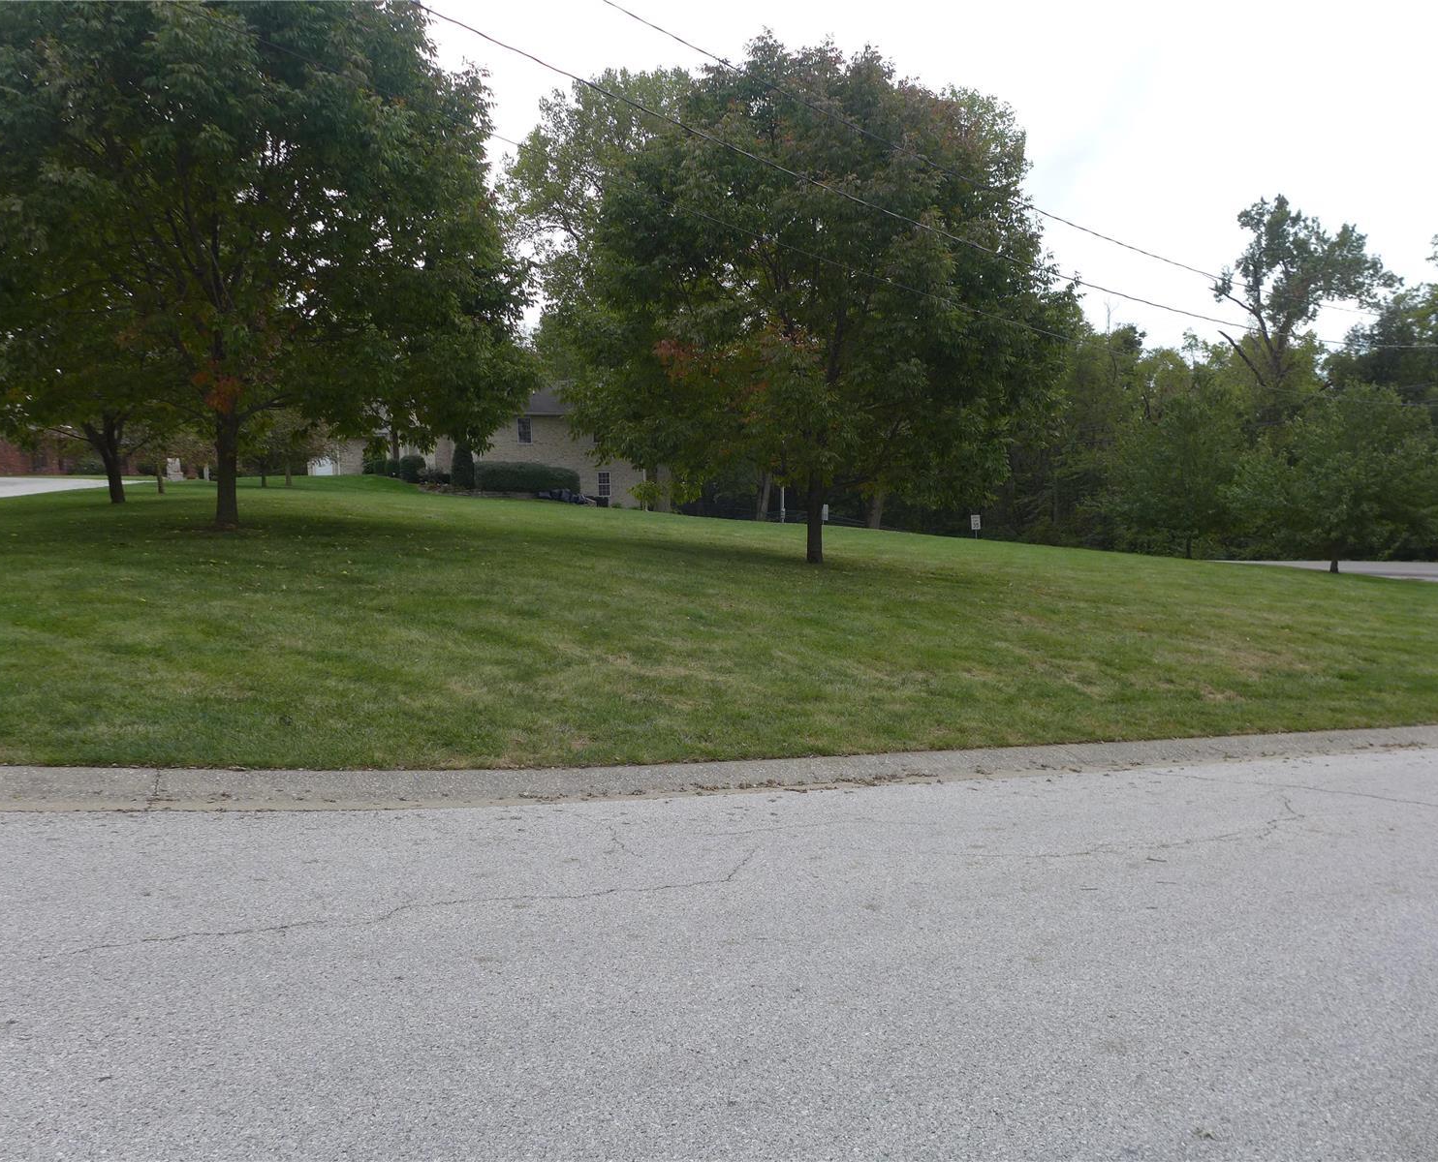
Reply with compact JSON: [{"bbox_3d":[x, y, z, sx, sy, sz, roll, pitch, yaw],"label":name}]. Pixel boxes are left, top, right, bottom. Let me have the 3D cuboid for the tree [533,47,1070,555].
[{"bbox_3d":[1.402,-4.956,19.000,9.720,9.250,9.230,0,3,0],"label":"tree"}]

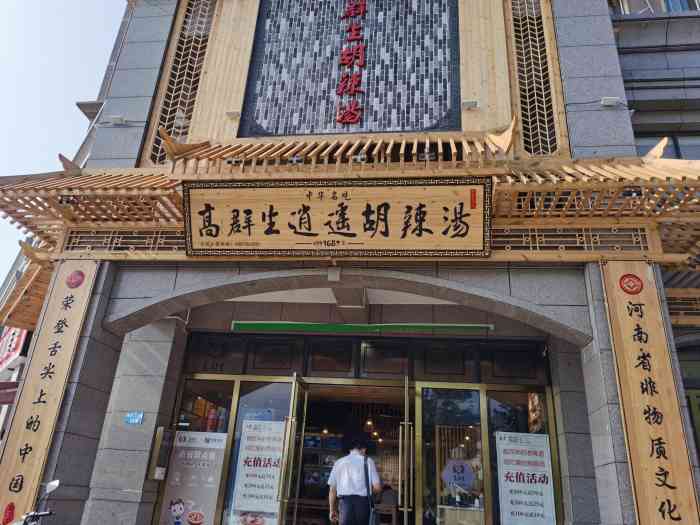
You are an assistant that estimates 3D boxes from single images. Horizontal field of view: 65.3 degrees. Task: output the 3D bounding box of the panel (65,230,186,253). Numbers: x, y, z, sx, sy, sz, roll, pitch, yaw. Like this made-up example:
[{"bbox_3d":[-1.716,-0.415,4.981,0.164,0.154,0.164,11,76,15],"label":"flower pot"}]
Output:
[{"bbox_3d":[-2.987,-0.267,7.384,1.736,0.327,0.100,0,-23,8],"label":"panel"}]

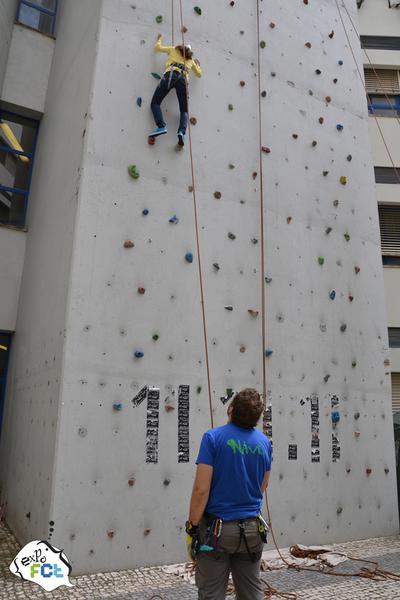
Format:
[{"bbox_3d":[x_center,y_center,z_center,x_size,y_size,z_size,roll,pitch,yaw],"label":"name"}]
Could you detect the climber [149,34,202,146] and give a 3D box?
[{"bbox_3d":[-0.308,-2.971,6.164,0.720,1.700,0.450,8,-16,-25],"label":"climber"}]

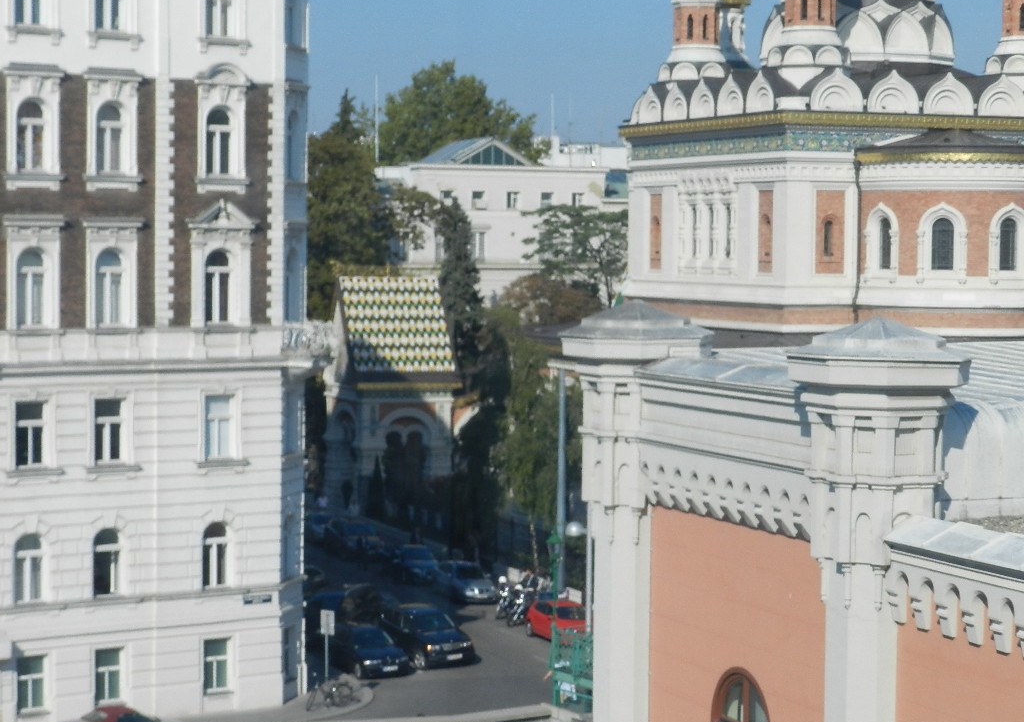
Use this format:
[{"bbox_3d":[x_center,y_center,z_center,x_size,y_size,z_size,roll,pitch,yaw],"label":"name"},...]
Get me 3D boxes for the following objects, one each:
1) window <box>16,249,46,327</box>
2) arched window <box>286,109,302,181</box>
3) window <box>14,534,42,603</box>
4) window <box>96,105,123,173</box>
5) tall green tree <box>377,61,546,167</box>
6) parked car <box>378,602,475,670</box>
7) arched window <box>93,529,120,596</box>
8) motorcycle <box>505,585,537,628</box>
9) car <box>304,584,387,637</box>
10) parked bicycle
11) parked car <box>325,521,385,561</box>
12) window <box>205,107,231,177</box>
[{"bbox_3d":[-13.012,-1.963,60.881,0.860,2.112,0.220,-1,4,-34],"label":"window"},{"bbox_3d":[-5.925,-5.898,61.249,0.200,1.900,0.880,1,3,15],"label":"arched window"},{"bbox_3d":[-12.285,5.267,57.065,0.800,1.770,0.200,-2,4,-34],"label":"window"},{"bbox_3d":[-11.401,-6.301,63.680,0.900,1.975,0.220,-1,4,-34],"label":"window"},{"bbox_3d":[-4.412,-10.964,186.733,13.500,28.000,13.500,1,3,0],"label":"tall green tree"},{"bbox_3d":[-2.839,8.626,70.491,1.720,1.420,4.600,-1,1,-27],"label":"parked car"},{"bbox_3d":[-10.517,5.220,58.238,0.800,1.770,0.200,-2,4,-34],"label":"arched window"},{"bbox_3d":[0.295,8.610,78.889,0.720,1.170,2.000,0,1,22],"label":"motorcycle"},{"bbox_3d":[-5.779,8.747,78.500,1.780,1.500,4.500,-1,3,-25],"label":"car"},{"bbox_3d":[-4.896,8.867,60.686,1.680,1.010,0.520,-1,4,-27],"label":"parked bicycle"},{"bbox_3d":[-7.392,8.263,106.039,1.780,1.470,4.400,0,3,-19],"label":"parked car"},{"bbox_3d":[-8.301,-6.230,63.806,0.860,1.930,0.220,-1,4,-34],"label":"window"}]

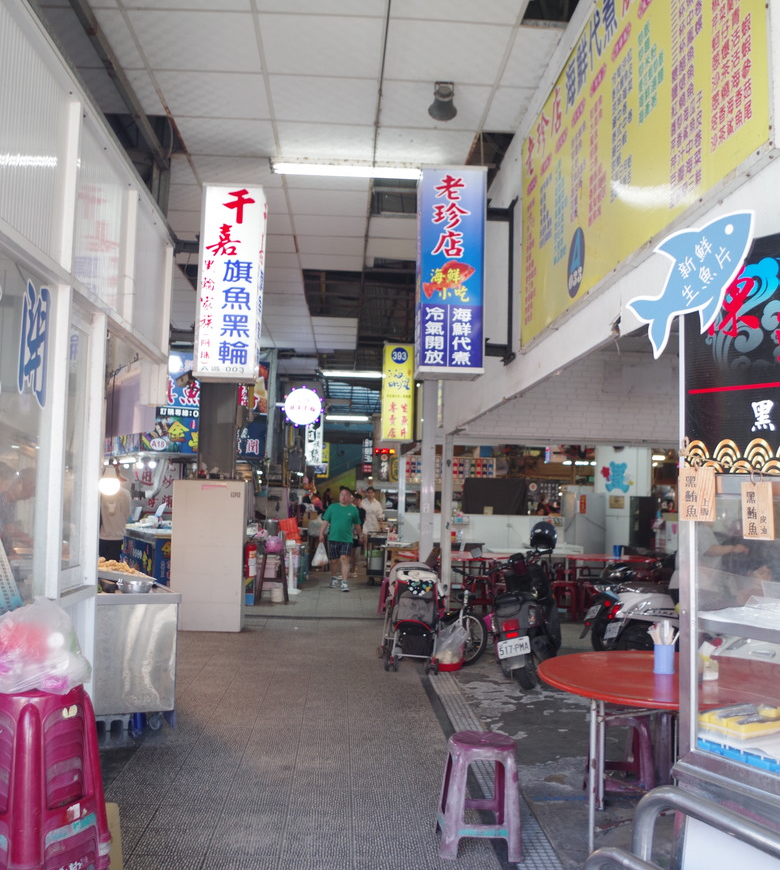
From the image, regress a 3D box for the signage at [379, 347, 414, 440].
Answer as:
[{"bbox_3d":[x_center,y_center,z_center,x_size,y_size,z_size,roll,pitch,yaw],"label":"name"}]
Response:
[{"bbox_3d":[0.104,-0.537,11.505,0.390,1.220,0.270,2,-4,-3],"label":"signage"}]

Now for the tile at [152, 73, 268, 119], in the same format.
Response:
[{"bbox_3d":[-0.977,-1.913,4.928,0.605,0.020,0.585,2,-4,-3],"label":"tile"}]

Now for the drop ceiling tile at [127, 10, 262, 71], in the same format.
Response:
[{"bbox_3d":[-0.946,-1.952,4.350,0.605,0.020,0.585,2,-4,-3],"label":"drop ceiling tile"}]

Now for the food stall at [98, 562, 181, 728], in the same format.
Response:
[{"bbox_3d":[-1.831,1.441,6.079,0.660,0.880,1.100,2,-4,-15],"label":"food stall"}]

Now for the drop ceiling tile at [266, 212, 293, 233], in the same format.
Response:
[{"bbox_3d":[-1.092,-1.743,7.196,0.605,0.020,0.590,1,-4,-3],"label":"drop ceiling tile"}]

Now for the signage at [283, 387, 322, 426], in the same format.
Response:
[{"bbox_3d":[-1.272,-0.416,12.802,0.560,0.560,0.120,1,-4,-3],"label":"signage"}]

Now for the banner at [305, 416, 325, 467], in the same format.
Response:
[{"bbox_3d":[-1.750,0.145,20.374,0.400,1.200,0.220,2,-4,-3],"label":"banner"}]

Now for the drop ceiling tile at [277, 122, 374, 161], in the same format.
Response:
[{"bbox_3d":[-0.391,-1.833,5.463,0.593,0.020,0.569,1,-4,-3],"label":"drop ceiling tile"}]

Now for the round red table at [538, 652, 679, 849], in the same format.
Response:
[{"bbox_3d":[1.271,1.421,3.794,1.220,0.750,1.220,1,-4,0],"label":"round red table"}]

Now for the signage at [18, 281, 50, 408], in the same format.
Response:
[{"bbox_3d":[-1.278,-0.323,3.159,0.020,0.436,0.324,1,-4,-3],"label":"signage"}]

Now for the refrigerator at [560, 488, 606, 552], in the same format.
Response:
[{"bbox_3d":[3.108,1.723,14.210,0.560,1.580,0.600,2,-4,-11],"label":"refrigerator"}]

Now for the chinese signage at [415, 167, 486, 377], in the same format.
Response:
[{"bbox_3d":[0.363,-0.969,5.335,0.400,1.220,0.300,2,-4,-3],"label":"chinese signage"}]

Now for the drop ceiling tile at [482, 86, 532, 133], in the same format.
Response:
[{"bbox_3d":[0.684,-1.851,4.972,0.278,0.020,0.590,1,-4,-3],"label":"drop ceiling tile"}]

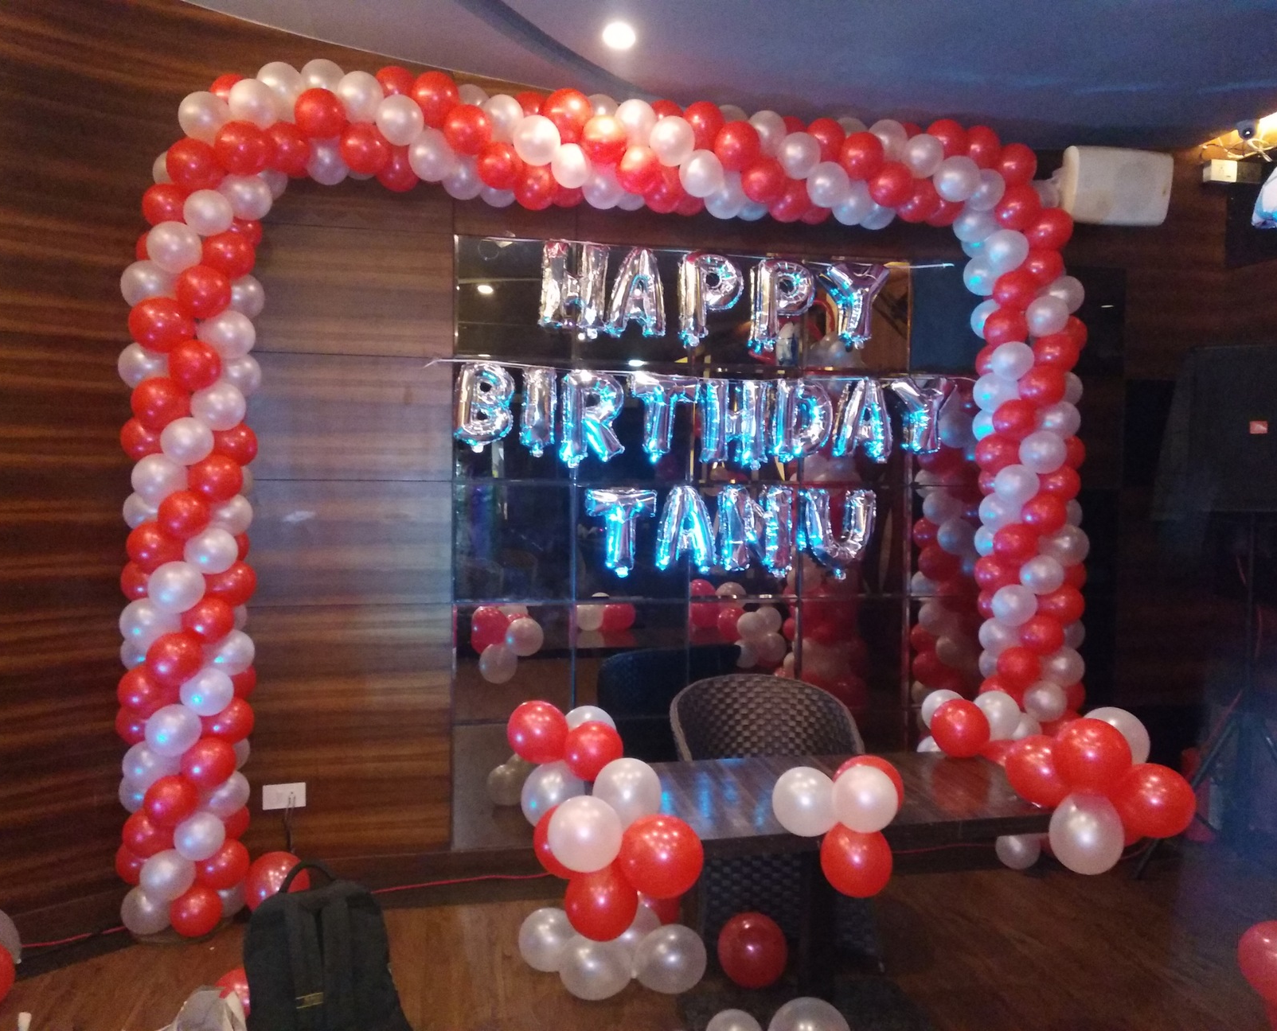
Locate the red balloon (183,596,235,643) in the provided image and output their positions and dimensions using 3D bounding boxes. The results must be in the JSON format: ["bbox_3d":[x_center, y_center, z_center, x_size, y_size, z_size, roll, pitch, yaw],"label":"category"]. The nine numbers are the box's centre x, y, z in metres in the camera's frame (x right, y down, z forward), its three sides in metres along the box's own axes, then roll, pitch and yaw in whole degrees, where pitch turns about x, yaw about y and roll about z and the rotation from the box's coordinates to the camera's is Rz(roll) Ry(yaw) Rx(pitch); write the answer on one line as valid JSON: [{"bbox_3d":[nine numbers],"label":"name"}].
[{"bbox_3d":[-1.379,0.332,3.310,0.150,0.150,0.160,0,2,-11],"label":"red balloon"}]

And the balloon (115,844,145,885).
[{"bbox_3d":[-1.666,1.158,3.440,0.150,0.154,0.155,0,0,-12],"label":"balloon"}]

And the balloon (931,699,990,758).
[{"bbox_3d":[0.889,0.591,2.860,0.157,0.157,0.157,0,0,-12],"label":"balloon"}]

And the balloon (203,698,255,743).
[{"bbox_3d":[-1.355,0.678,3.420,0.160,0.150,0.160,0,2,-11],"label":"balloon"}]

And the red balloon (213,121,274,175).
[{"bbox_3d":[-1.250,-1.163,3.270,0.170,0.168,0.170,0,2,-11],"label":"red balloon"}]

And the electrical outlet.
[{"bbox_3d":[-1.225,0.973,3.577,0.144,0.084,0.015,0,0,-14],"label":"electrical outlet"}]

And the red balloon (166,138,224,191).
[{"bbox_3d":[-1.365,-1.082,3.182,0.167,0.162,0.167,0,1,-11],"label":"red balloon"}]

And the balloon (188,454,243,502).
[{"bbox_3d":[-1.365,-0.121,3.330,0.177,0.159,0.171,0,0,-12],"label":"balloon"}]

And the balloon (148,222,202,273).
[{"bbox_3d":[-1.490,-0.863,3.320,0.180,0.169,0.178,0,0,-12],"label":"balloon"}]

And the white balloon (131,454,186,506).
[{"bbox_3d":[-1.478,-0.109,3.182,0.165,0.162,0.165,0,1,-11],"label":"white balloon"}]

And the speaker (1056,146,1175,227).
[{"bbox_3d":[1.862,-1.284,4.027,0.380,0.275,0.220,0,13,-15],"label":"speaker"}]

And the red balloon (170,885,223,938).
[{"bbox_3d":[-1.441,1.293,3.370,0.172,0.172,0.175,0,0,-12],"label":"red balloon"}]

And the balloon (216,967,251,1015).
[{"bbox_3d":[-1.104,1.371,2.920,0.178,0.178,0.178,0,1,-11],"label":"balloon"}]

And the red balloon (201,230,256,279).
[{"bbox_3d":[-1.321,-0.840,3.329,0.172,0.165,0.180,0,1,-11],"label":"red balloon"}]

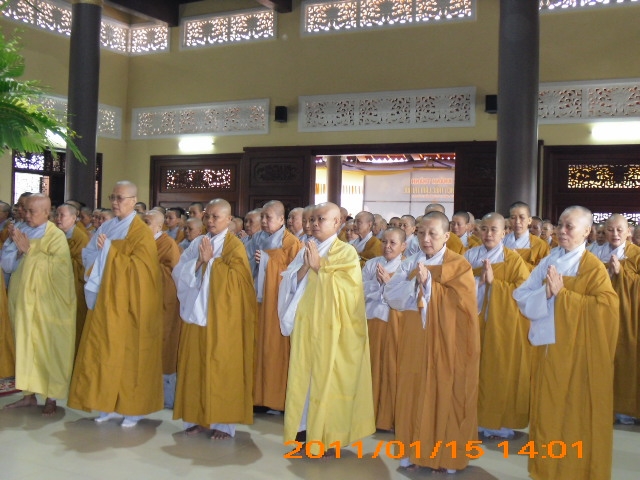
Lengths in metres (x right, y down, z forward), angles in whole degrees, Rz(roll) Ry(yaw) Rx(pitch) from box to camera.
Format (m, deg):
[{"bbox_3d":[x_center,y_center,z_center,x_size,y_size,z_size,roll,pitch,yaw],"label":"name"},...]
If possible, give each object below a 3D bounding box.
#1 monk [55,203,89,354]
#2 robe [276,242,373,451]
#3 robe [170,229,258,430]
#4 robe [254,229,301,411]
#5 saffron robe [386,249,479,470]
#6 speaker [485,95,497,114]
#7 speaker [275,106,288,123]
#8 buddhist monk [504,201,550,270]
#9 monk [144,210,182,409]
[{"bbox_3d":[-2.214,0.461,7.000,0.500,1.585,0.410,2,1,30],"label":"monk"},{"bbox_3d":[0.041,0.647,4.970,0.560,1.330,0.460,2,1,30],"label":"robe"},{"bbox_3d":[-0.710,0.595,5.350,0.530,1.300,0.440,2,1,30],"label":"robe"},{"bbox_3d":[-0.357,0.604,6.100,0.500,1.370,0.410,2,1,30],"label":"robe"},{"bbox_3d":[0.662,0.693,4.720,0.530,1.300,0.430,2,1,30],"label":"saffron robe"},{"bbox_3d":[2.785,-2.201,12.912,0.210,0.295,0.190,2,1,28],"label":"speaker"},{"bbox_3d":[-0.716,-2.333,14.781,0.210,0.295,0.190,2,1,28],"label":"speaker"},{"bbox_3d":[1.649,0.539,6.350,0.510,1.680,0.410,2,1,27],"label":"buddhist monk"},{"bbox_3d":[-1.322,0.517,6.350,0.500,1.540,0.410,2,1,30],"label":"monk"}]

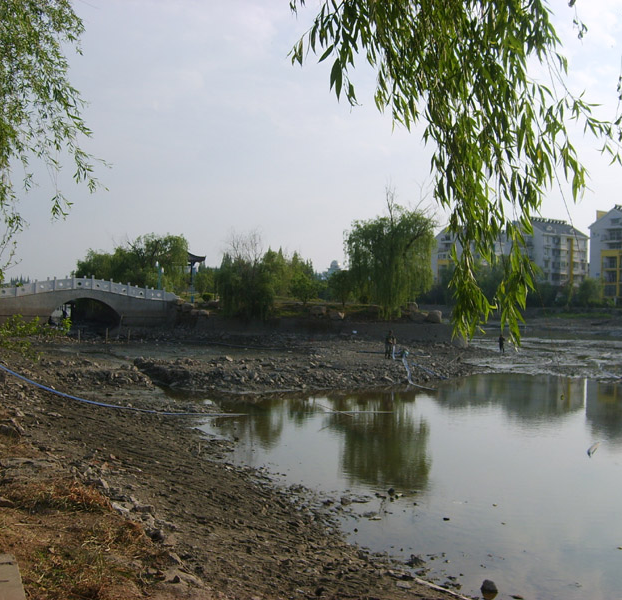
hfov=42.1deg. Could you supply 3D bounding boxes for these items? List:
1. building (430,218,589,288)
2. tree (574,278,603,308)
[{"bbox_3d":[49.609,-9.163,205.244,17.000,20.200,35.500,1,0,-38],"label":"building"},{"bbox_3d":[52.145,-1.221,152.000,5.640,5.640,5.400,1,0,19],"label":"tree"}]

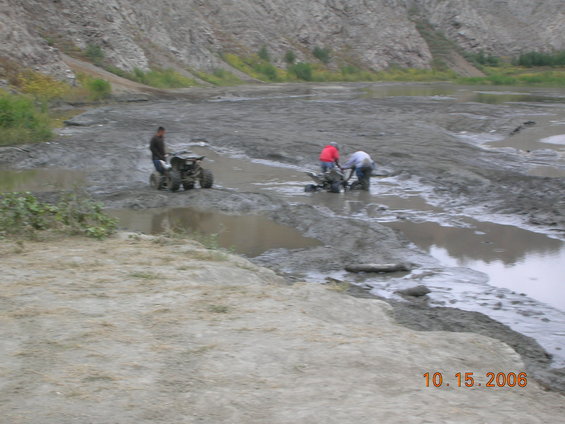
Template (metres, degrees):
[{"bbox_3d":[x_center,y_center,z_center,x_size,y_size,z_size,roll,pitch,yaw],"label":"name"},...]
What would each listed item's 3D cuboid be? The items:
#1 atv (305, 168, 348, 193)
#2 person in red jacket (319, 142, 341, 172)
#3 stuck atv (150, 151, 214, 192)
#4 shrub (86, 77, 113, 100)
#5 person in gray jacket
[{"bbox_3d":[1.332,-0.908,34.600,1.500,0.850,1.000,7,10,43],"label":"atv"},{"bbox_3d":[1.373,-1.373,35.300,0.630,1.350,0.550,2,7,14],"label":"person in red jacket"},{"bbox_3d":[-2.878,-1.160,34.600,1.120,1.100,1.720,-4,8,-27],"label":"stuck atv"},{"bbox_3d":[-13.707,-9.200,90.000,2.100,1.800,2.000,0,7,0],"label":"shrub"},{"bbox_3d":[2.185,-1.189,34.600,0.580,1.170,0.820,7,10,45],"label":"person in gray jacket"}]

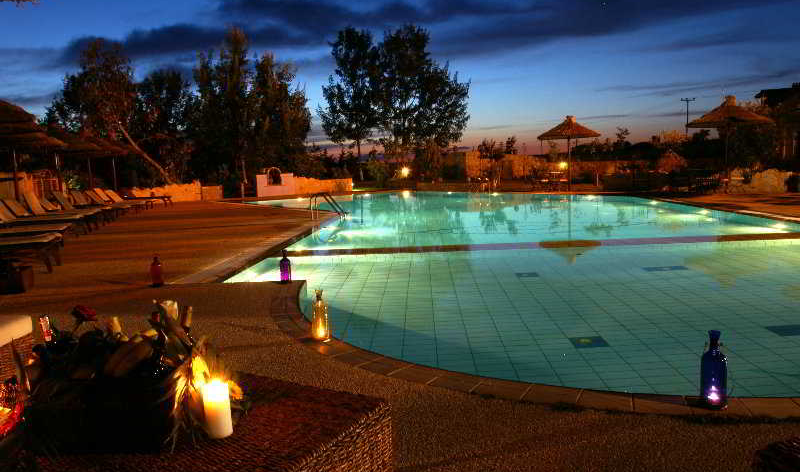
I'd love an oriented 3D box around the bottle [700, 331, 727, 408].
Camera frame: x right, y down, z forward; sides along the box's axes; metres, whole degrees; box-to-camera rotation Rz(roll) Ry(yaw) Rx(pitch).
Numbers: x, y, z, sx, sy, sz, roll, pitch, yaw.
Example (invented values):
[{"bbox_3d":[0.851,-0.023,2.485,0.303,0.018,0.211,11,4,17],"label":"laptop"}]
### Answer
[{"bbox_3d":[1.242,0.520,2.183,0.104,0.303,0.104,-2,7,0],"label":"bottle"}]

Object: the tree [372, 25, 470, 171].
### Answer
[{"bbox_3d":[1.828,-9.424,39.342,7.200,11.500,6.400,-2,7,0],"label":"tree"}]

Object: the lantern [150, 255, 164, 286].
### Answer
[{"bbox_3d":[-2.282,0.315,5.183,0.100,0.300,0.100,-2,7,0],"label":"lantern"}]

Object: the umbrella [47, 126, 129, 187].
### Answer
[{"bbox_3d":[-10.211,-2.173,18.134,2.750,2.900,2.750,-2,7,0],"label":"umbrella"}]

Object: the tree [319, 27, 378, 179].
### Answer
[{"bbox_3d":[-3.578,-9.260,39.337,4.800,11.600,5.000,-2,7,0],"label":"tree"}]

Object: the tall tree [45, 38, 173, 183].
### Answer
[{"bbox_3d":[-13.892,-5.417,26.560,6.000,7.700,5.000,-2,7,0],"label":"tall tree"}]

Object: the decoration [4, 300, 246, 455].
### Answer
[{"bbox_3d":[-0.723,0.351,1.483,0.540,0.300,0.360,-2,7,0],"label":"decoration"}]

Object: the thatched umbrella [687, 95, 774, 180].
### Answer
[{"bbox_3d":[10.209,-2.876,17.234,2.750,2.900,2.750,-2,7,0],"label":"thatched umbrella"}]

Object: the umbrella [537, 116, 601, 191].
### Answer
[{"bbox_3d":[7.161,-3.459,23.334,2.700,2.900,2.700,-2,7,0],"label":"umbrella"}]

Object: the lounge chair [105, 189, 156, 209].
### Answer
[{"bbox_3d":[-9.495,-1.288,19.556,1.850,0.760,0.660,-2,7,2],"label":"lounge chair"}]

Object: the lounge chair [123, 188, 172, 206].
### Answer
[{"bbox_3d":[-9.575,-1.457,21.056,1.850,0.760,0.660,-2,7,2],"label":"lounge chair"}]

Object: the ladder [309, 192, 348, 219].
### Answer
[{"bbox_3d":[-1.665,-0.640,12.473,0.750,0.680,0.500,-2,7,2],"label":"ladder"}]

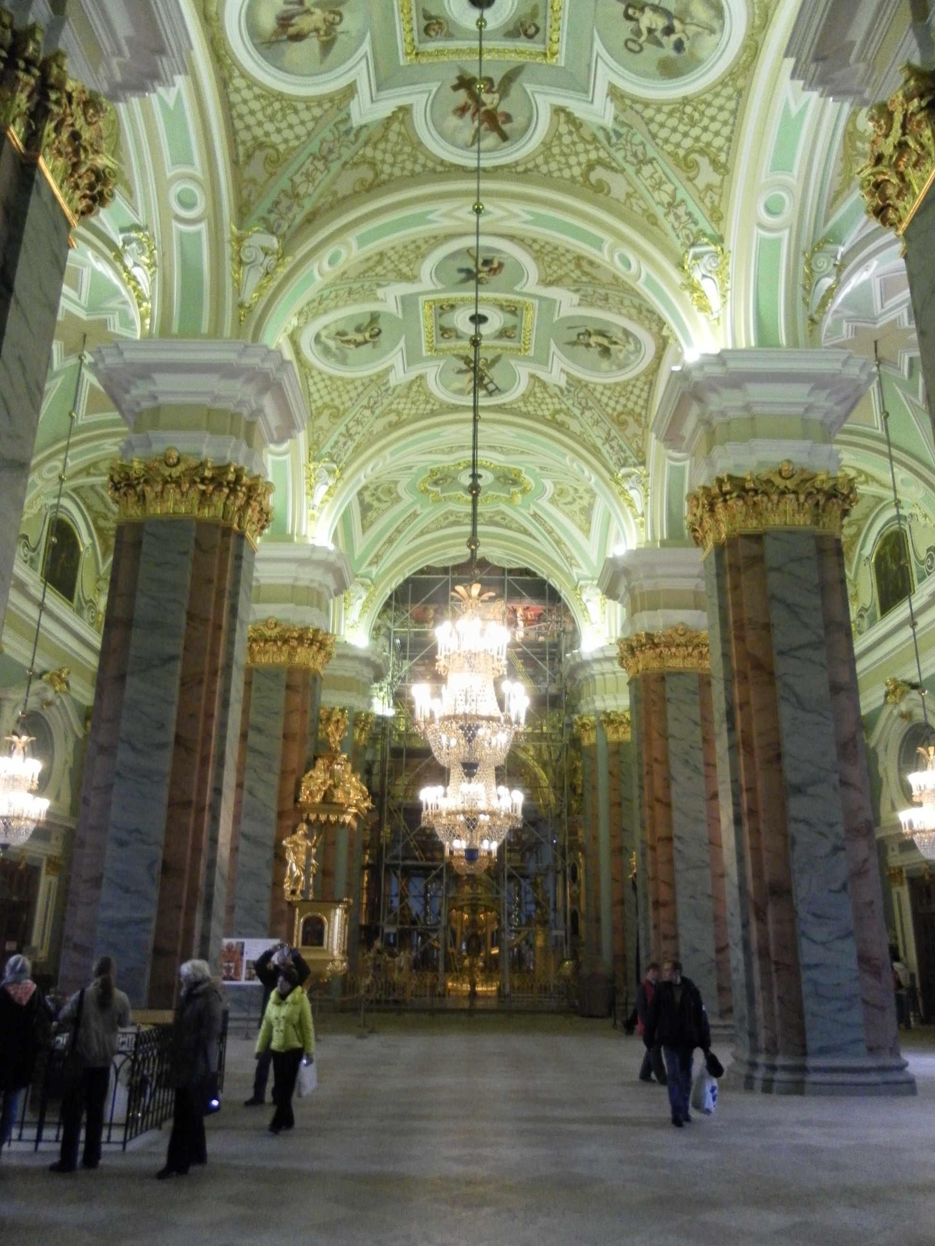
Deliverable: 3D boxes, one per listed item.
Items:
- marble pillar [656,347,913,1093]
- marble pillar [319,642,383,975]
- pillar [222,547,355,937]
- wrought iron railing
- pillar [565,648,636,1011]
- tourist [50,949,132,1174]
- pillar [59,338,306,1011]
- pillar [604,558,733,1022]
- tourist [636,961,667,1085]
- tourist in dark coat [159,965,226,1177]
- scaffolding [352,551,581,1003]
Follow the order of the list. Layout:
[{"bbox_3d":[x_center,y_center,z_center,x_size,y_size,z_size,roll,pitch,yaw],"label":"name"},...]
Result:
[{"bbox_3d":[5.226,1.365,16.688,3.440,11.425,3.360,1,-18,0],"label":"marble pillar"},{"bbox_3d":[-4.782,6.743,33.445,3.440,11.425,3.360,1,-18,0],"label":"marble pillar"},{"bbox_3d":[-4.854,3.941,24.941,3.440,11.425,3.360,1,-18,0],"label":"pillar"},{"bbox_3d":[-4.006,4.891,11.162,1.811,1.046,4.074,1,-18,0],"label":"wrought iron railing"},{"bbox_3d":[5.196,6.860,33.378,3.440,11.425,3.360,1,-18,0],"label":"pillar"},{"bbox_3d":[-3.197,3.729,8.630,0.583,1.670,0.422,6,-19,-15],"label":"tourist"},{"bbox_3d":[-4.878,1.209,16.644,3.440,11.425,3.360,1,-18,0],"label":"pillar"},{"bbox_3d":[5.250,4.097,24.985,3.440,11.425,3.360,1,-18,0],"label":"pillar"},{"bbox_3d":[2.736,5.849,14.798,0.553,1.660,0.523,-12,-22,33],"label":"tourist"},{"bbox_3d":[-2.344,3.728,8.575,0.523,1.660,0.503,1,-18,0],"label":"tourist in dark coat"},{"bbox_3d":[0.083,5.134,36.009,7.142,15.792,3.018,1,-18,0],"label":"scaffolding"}]

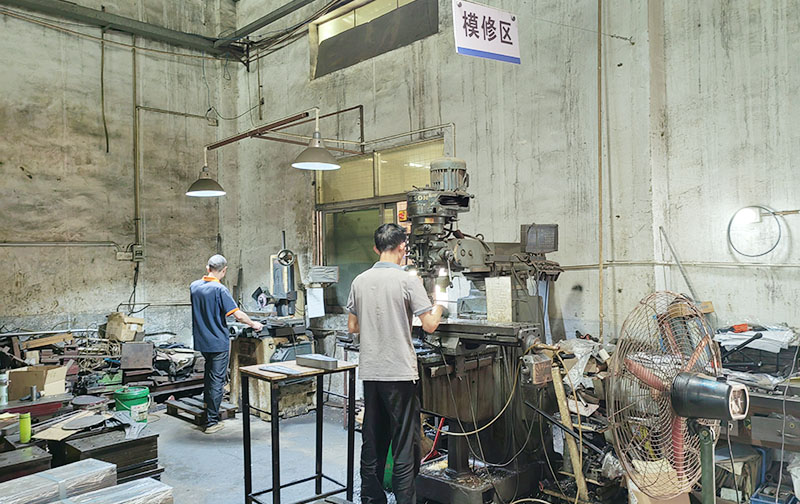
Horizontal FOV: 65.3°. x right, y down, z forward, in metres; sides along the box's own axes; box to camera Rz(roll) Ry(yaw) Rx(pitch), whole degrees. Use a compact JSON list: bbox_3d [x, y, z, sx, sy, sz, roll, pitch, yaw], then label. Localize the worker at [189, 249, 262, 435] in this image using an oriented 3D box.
[{"bbox_3d":[-1.655,0.855,5.930,0.500,1.650,0.480,0,-1,40],"label":"worker"}]

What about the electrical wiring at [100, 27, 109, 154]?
[{"bbox_3d":[-3.320,-1.810,7.000,0.085,1.430,0.040,1,-1,-44],"label":"electrical wiring"}]

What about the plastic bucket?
[{"bbox_3d":[-2.510,1.480,5.860,0.330,0.350,0.330,0,-1,0],"label":"plastic bucket"}]

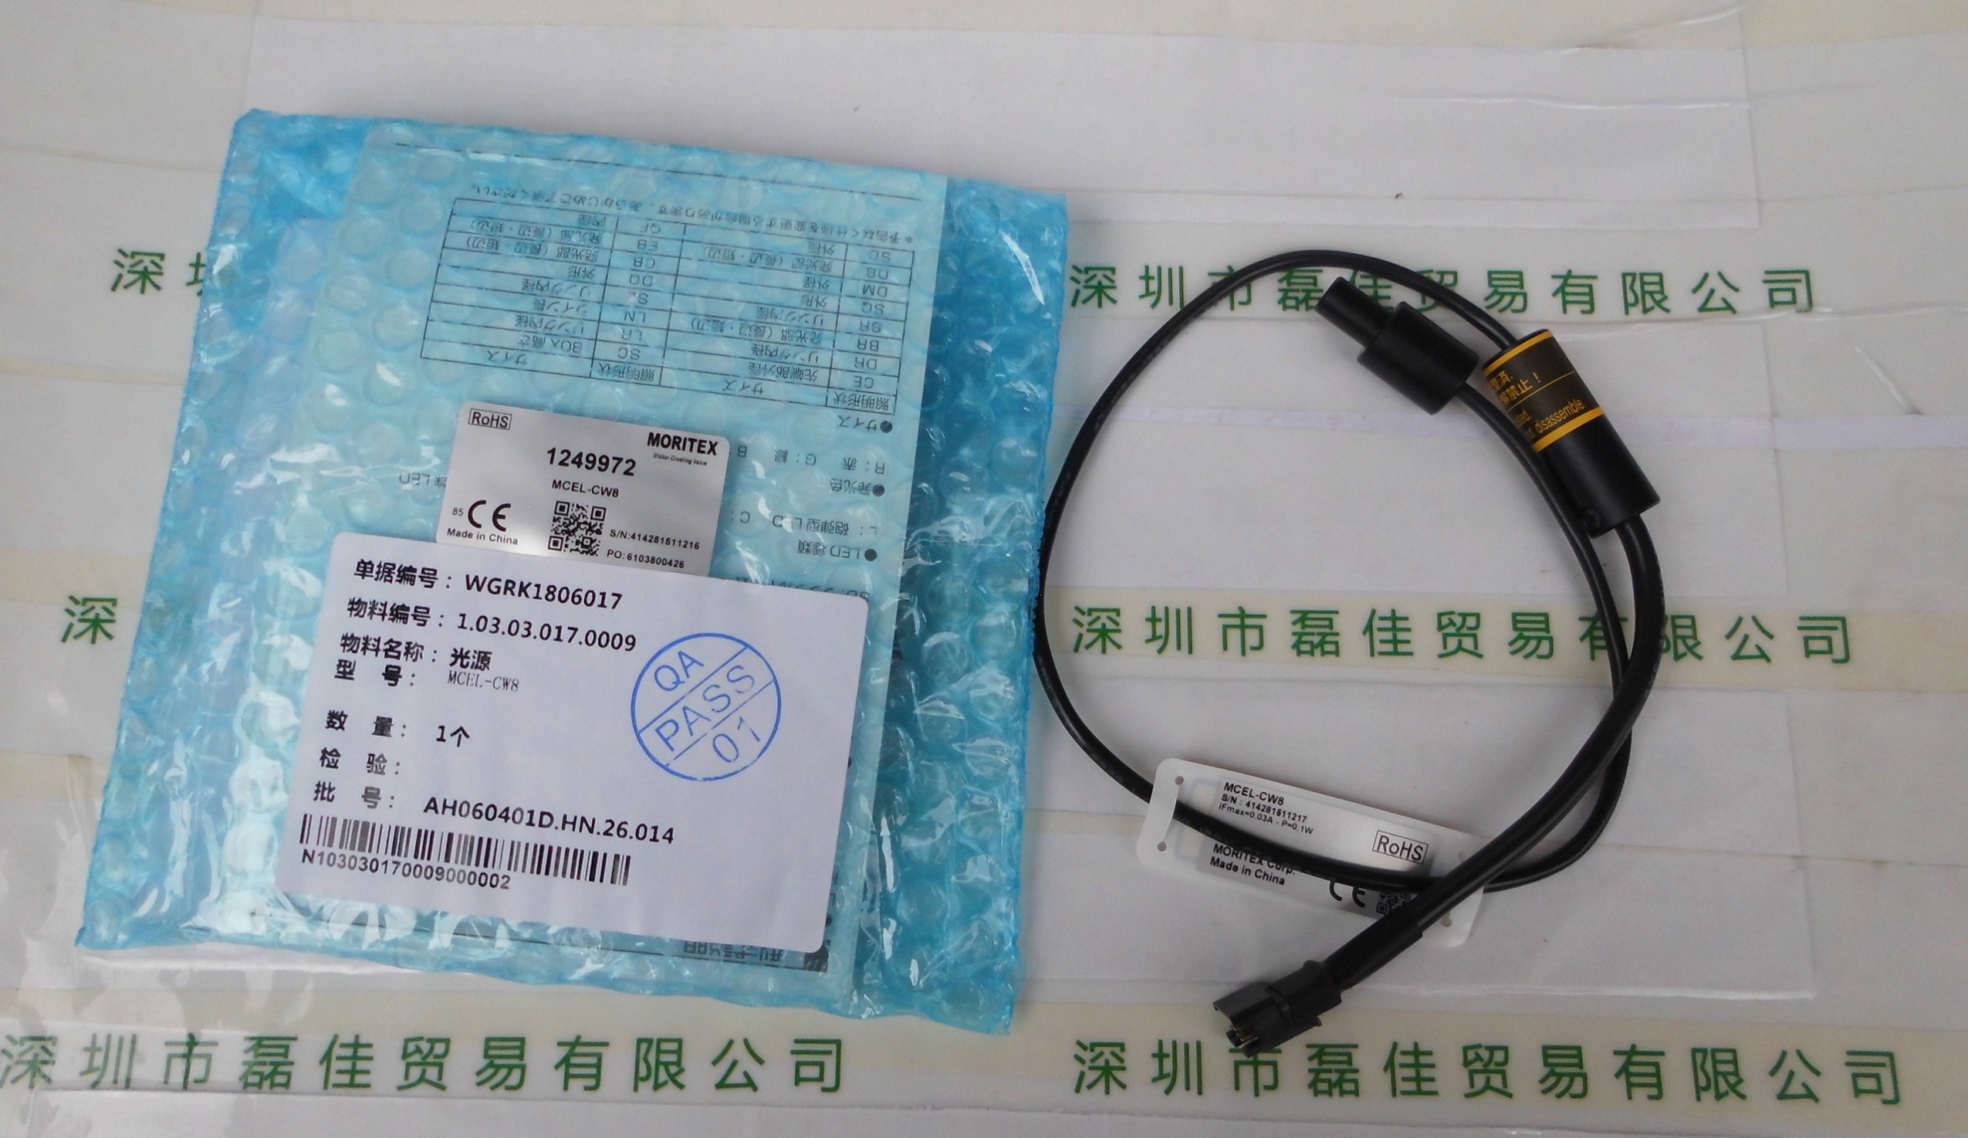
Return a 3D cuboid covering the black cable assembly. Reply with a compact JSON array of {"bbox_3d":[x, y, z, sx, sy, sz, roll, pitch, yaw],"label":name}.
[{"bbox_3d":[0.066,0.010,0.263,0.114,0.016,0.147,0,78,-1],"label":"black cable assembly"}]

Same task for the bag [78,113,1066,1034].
[{"bbox_3d":[-0.069,-0.005,0.264,0.160,0.016,0.156,5,78,0],"label":"bag"}]

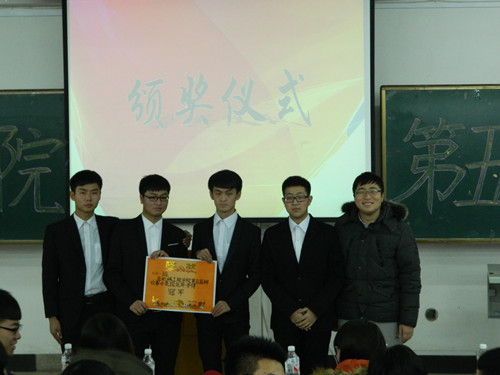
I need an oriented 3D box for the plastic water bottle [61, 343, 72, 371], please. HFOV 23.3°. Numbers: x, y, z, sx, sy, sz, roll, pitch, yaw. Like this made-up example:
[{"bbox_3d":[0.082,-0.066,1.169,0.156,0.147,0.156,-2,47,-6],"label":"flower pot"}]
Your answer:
[{"bbox_3d":[-0.791,0.798,5.300,0.066,0.235,0.066,-1,2,0],"label":"plastic water bottle"}]

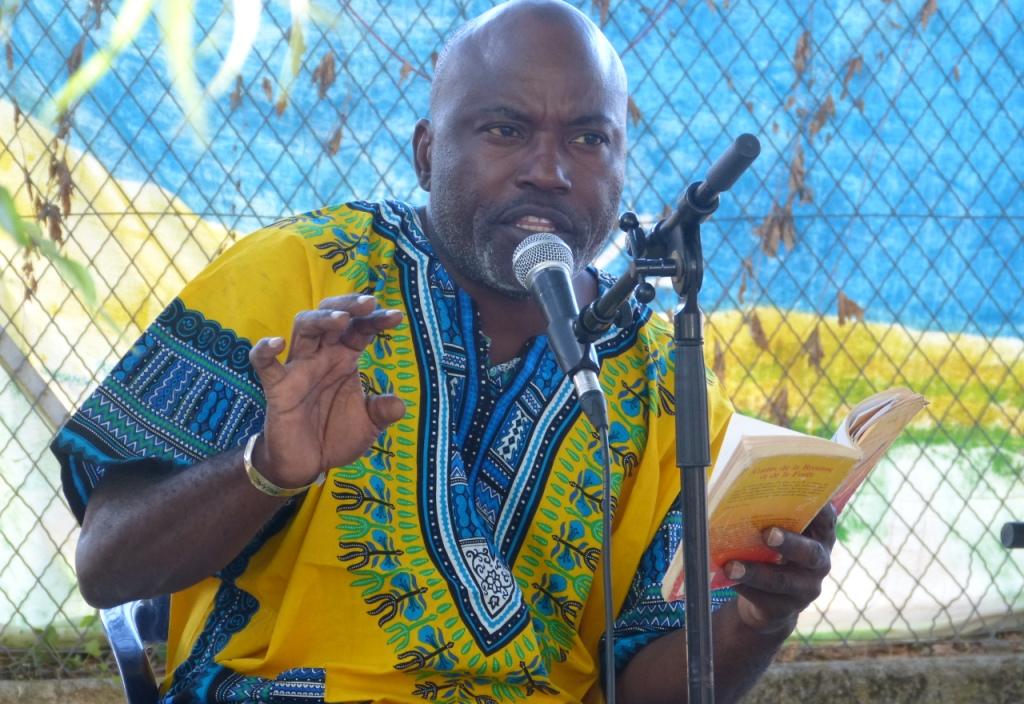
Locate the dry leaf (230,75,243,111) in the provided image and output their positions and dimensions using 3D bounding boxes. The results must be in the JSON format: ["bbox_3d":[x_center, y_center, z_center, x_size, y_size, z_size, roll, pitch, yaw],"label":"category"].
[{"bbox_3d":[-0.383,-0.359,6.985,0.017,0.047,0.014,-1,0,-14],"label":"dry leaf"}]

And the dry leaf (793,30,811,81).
[{"bbox_3d":[0.439,-0.449,7.620,0.027,0.076,0.016,0,1,16],"label":"dry leaf"}]

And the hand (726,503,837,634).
[{"bbox_3d":[0.220,0.176,4.100,0.080,0.105,0.085,20,8,42],"label":"hand"}]

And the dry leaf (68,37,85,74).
[{"bbox_3d":[-0.636,-0.433,7.347,0.023,0.056,0.014,0,1,16],"label":"dry leaf"}]

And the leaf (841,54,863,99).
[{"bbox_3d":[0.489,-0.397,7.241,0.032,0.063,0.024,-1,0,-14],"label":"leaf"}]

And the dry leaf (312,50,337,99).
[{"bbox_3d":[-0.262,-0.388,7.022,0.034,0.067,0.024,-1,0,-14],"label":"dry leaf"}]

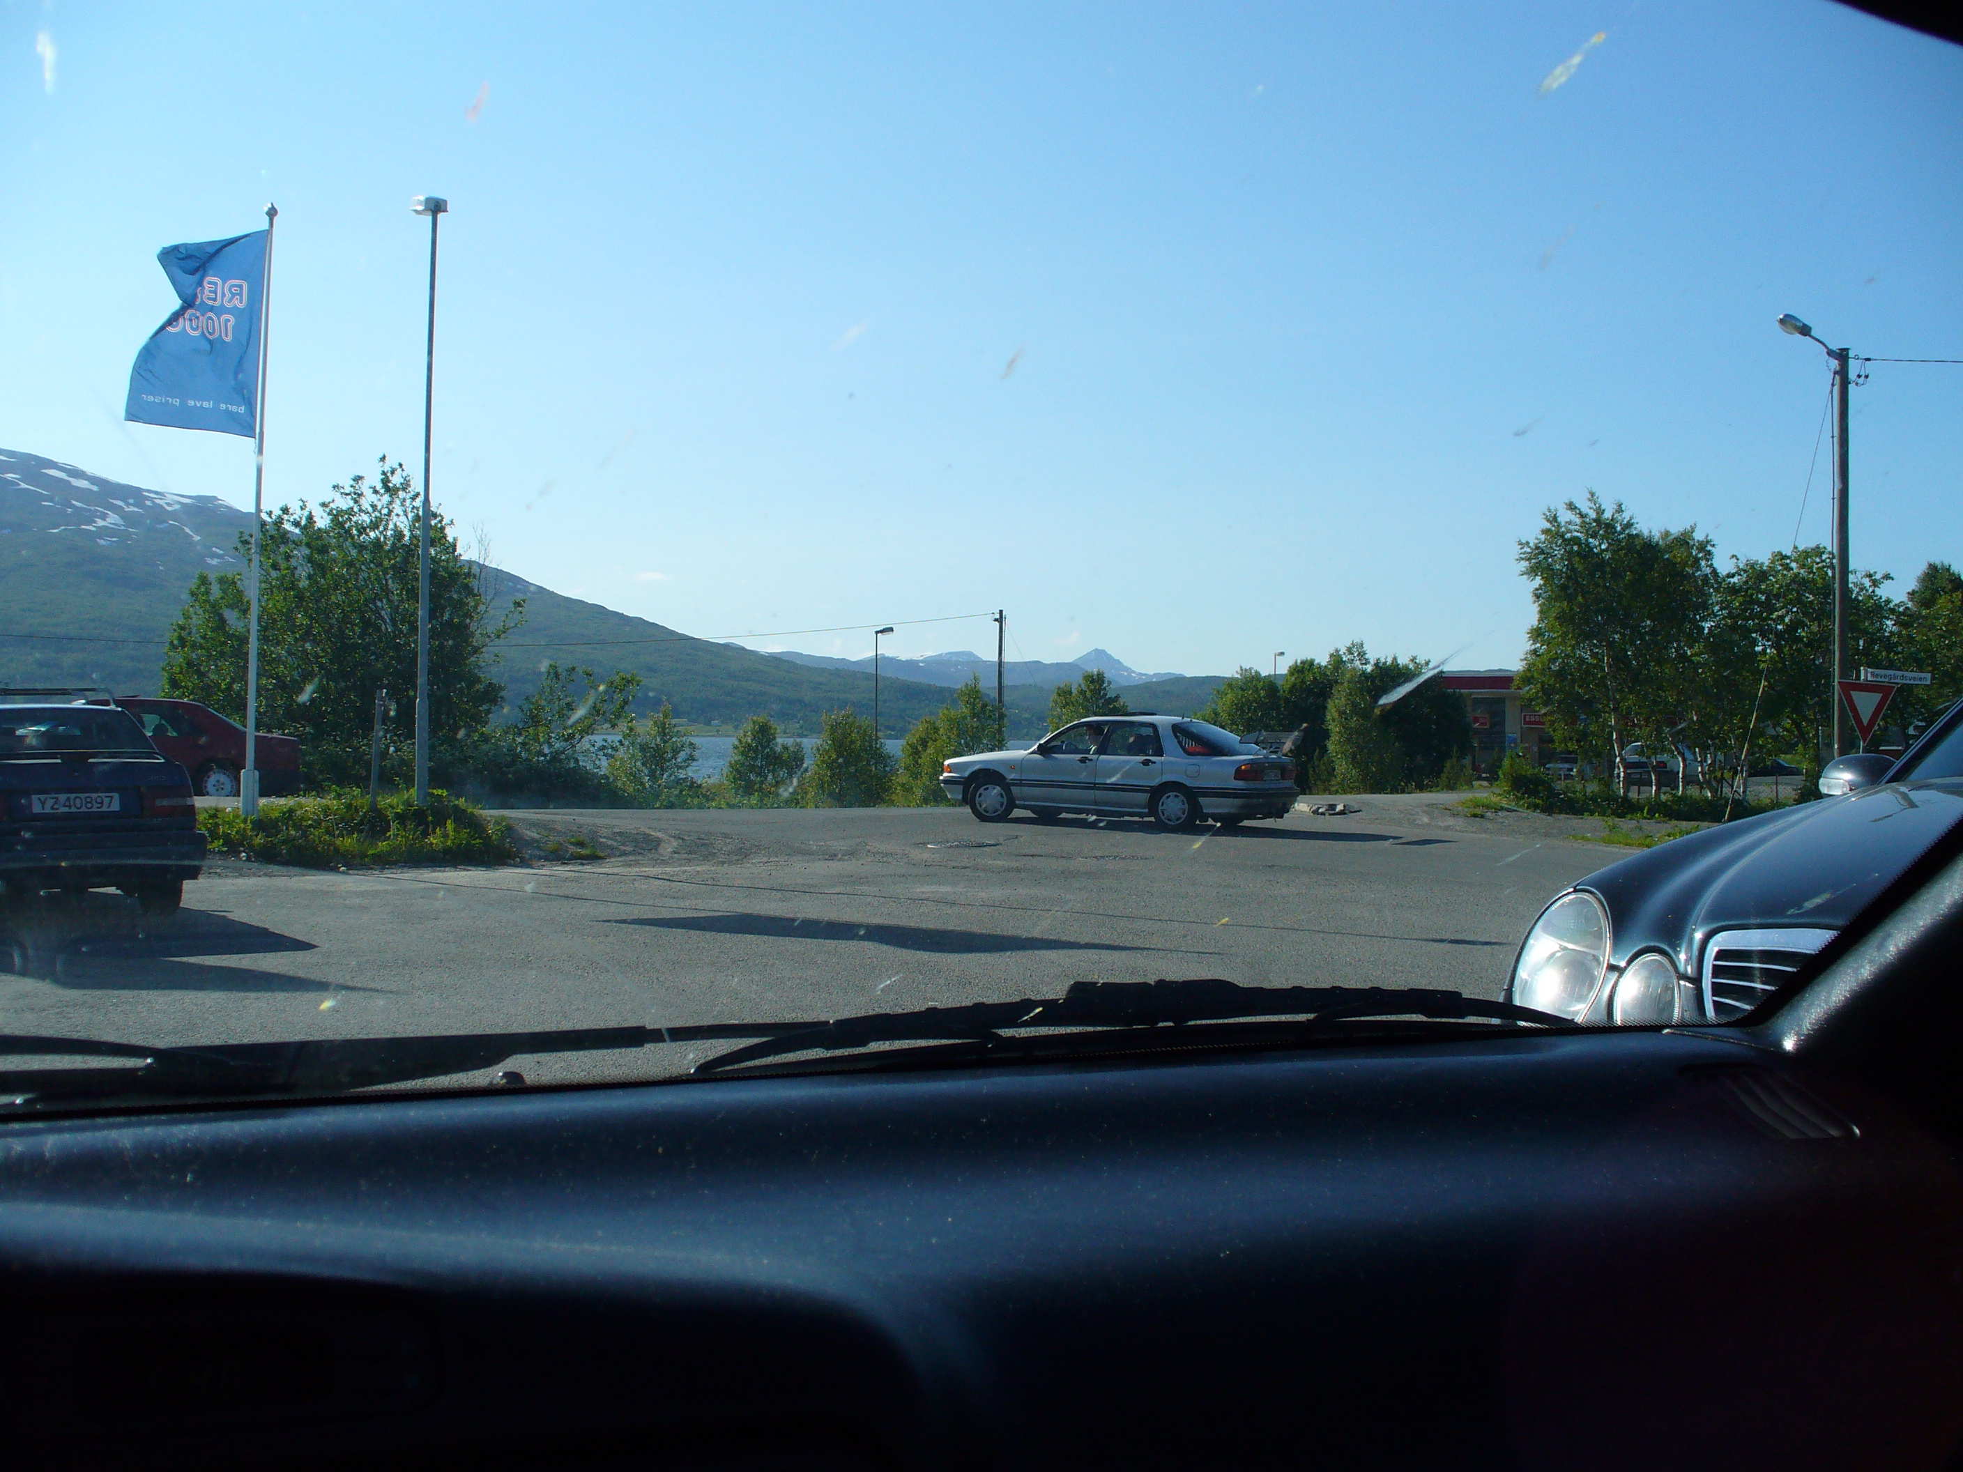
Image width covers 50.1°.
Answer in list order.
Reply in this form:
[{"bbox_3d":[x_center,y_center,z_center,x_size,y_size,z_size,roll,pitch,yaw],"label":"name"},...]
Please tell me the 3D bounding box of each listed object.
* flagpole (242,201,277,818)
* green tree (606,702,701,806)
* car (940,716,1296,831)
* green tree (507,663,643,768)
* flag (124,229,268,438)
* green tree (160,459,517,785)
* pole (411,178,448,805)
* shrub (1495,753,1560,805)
[{"bbox_3d":[-7.240,-2.221,21.100,0.180,6.280,0.180,2,0,0],"label":"flagpole"},{"bbox_3d":[-4.869,0.285,31.200,1.450,1.550,1.300,1,0,0],"label":"green tree"},{"bbox_3d":[1.716,0.440,27.039,4.550,1.420,1.695,1,0,30],"label":"car"},{"bbox_3d":[-6.501,-0.184,33.500,2.200,2.100,1.900,1,0,0],"label":"green tree"},{"bbox_3d":[-7.791,-4.006,20.800,1.550,2.100,0.500,1,0,-24],"label":"flag"},{"bbox_3d":[-10.731,-1.880,35.000,5.900,5.500,5.200,1,0,0],"label":"green tree"},{"bbox_3d":[-5.740,-2.371,21.800,0.350,6.441,0.420,1,0,-37],"label":"pole"},{"bbox_3d":[9.354,0.724,36.000,1.150,0.950,1.050,1,0,0],"label":"shrub"}]

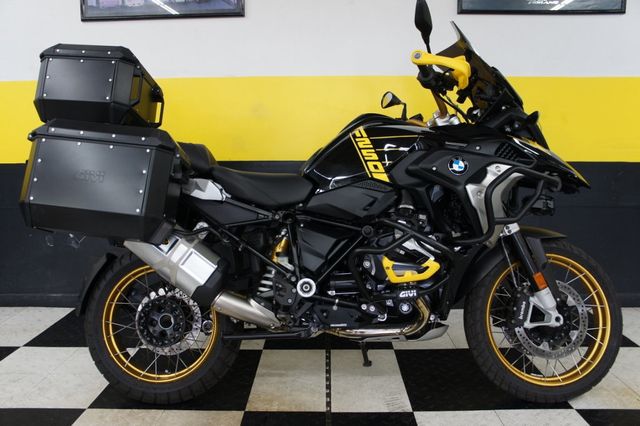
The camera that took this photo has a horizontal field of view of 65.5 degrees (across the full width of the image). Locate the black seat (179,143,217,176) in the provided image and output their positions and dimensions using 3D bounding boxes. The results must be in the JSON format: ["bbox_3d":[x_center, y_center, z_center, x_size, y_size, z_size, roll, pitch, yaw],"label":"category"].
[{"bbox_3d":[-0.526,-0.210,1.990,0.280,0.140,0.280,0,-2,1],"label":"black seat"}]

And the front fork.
[{"bbox_3d":[0.819,0.241,1.916,0.230,0.380,0.250,0,-2,1],"label":"front fork"}]

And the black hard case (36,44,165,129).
[{"bbox_3d":[-0.868,-0.485,2.007,0.375,0.285,0.430,3,-2,1],"label":"black hard case"}]

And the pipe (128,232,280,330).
[{"bbox_3d":[-0.413,0.232,1.763,0.590,0.170,0.180,30,-1,2],"label":"pipe"}]

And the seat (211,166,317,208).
[{"bbox_3d":[-0.222,-0.098,1.920,0.410,0.160,0.320,0,-2,1],"label":"seat"}]

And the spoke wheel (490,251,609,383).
[{"bbox_3d":[0.887,0.415,1.939,0.505,0.505,0.120,0,-2,1],"label":"spoke wheel"}]

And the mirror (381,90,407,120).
[{"bbox_3d":[0.356,-0.526,2.412,0.120,0.140,0.170,0,-2,-13],"label":"mirror"}]

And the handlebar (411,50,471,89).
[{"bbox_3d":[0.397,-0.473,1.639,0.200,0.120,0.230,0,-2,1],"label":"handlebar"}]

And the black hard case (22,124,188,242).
[{"bbox_3d":[-0.699,-0.103,1.625,0.475,0.355,0.250,5,-2,1],"label":"black hard case"}]

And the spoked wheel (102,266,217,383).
[{"bbox_3d":[-0.626,0.438,1.971,0.455,0.455,0.140,0,-2,1],"label":"spoked wheel"}]

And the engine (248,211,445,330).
[{"bbox_3d":[0.118,0.208,1.932,0.620,0.420,0.700,0,-2,1],"label":"engine"}]

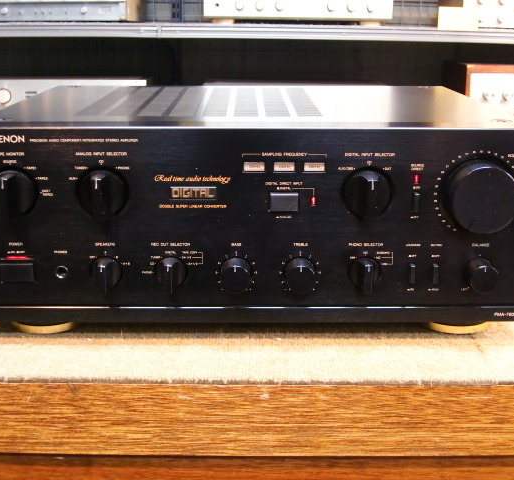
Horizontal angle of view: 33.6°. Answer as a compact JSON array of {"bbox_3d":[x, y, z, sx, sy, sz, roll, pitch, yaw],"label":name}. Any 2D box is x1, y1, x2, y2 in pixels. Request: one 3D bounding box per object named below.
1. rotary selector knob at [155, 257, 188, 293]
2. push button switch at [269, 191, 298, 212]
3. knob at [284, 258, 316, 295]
[{"bbox_3d":[-0.065,0.027,0.640,0.025,0.025,0.018,0,15,-1],"label":"rotary selector knob"},{"bbox_3d":[0.020,-0.028,0.631,0.021,0.013,0.007,0,15,-1],"label":"push button switch"},{"bbox_3d":[0.033,0.027,0.639,0.024,0.024,0.020,0,15,-1],"label":"knob"}]

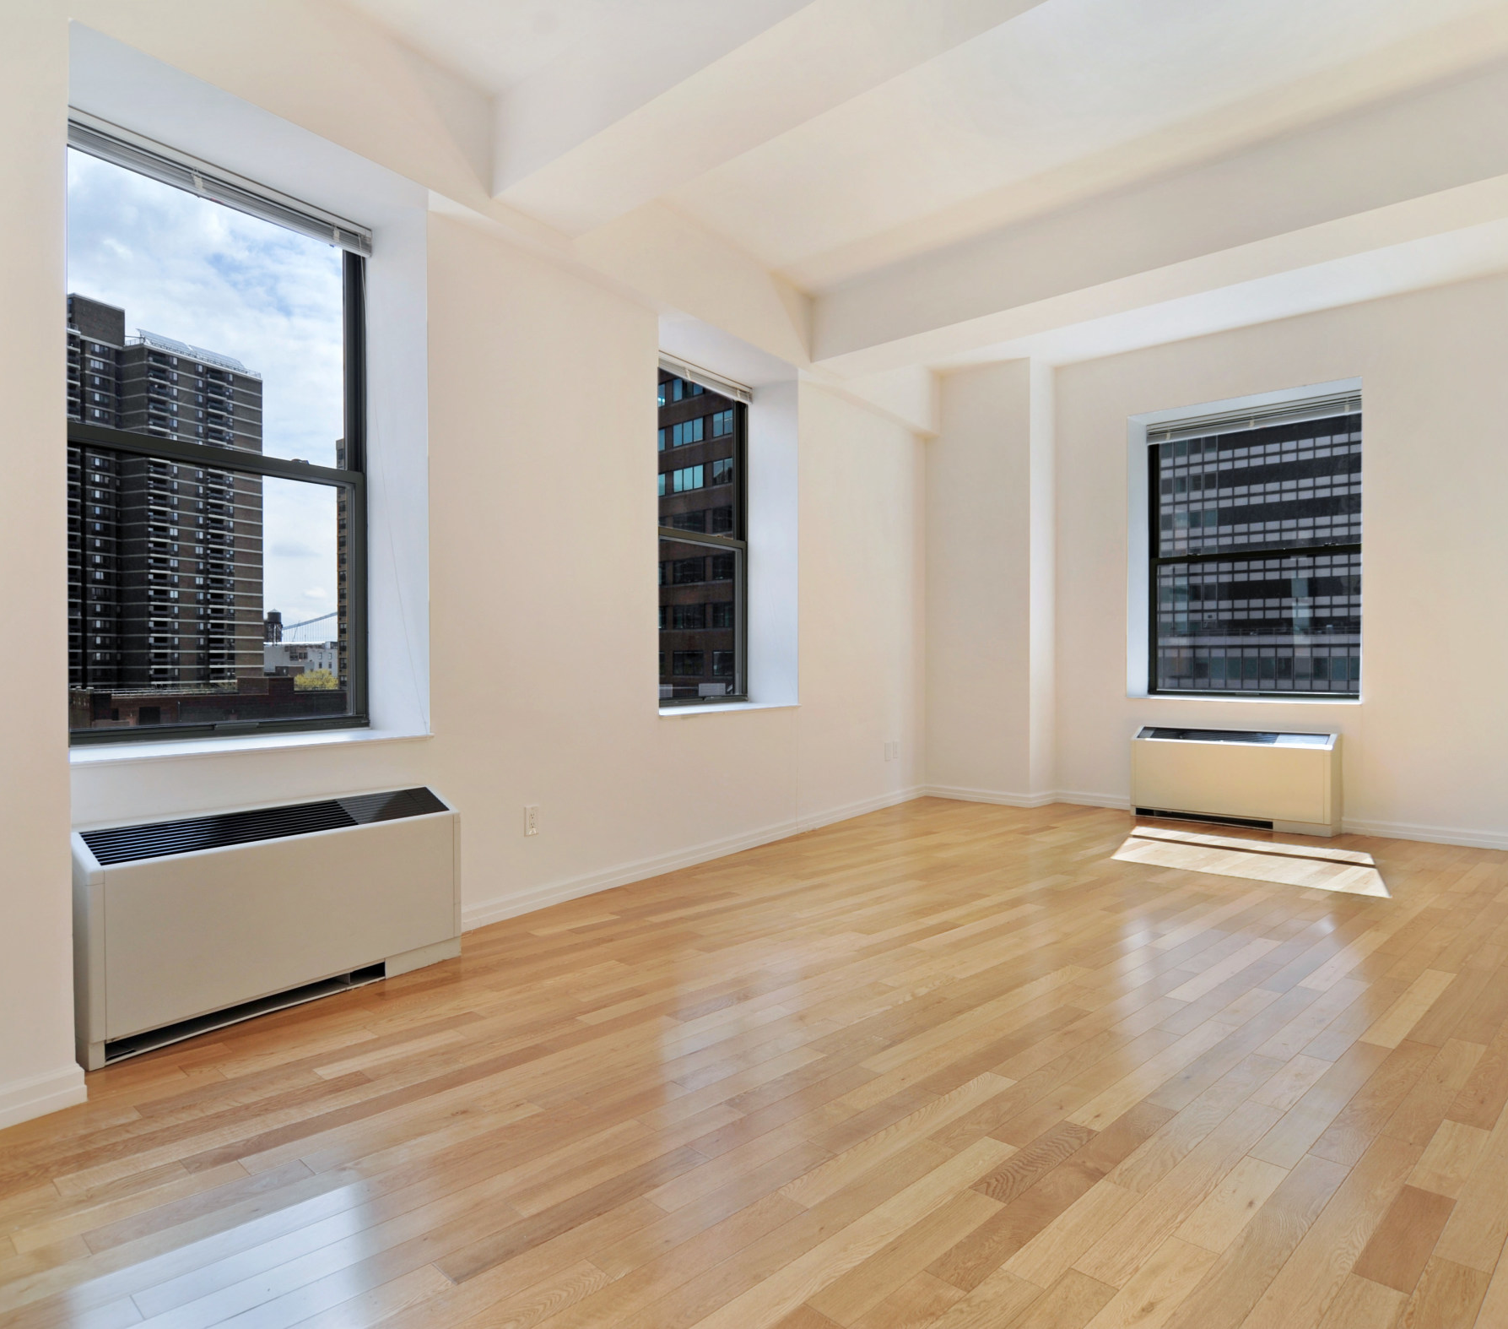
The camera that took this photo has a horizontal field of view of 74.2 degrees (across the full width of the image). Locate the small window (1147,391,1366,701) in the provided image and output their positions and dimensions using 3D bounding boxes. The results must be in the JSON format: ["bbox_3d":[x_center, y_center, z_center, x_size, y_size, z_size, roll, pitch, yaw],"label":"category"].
[{"bbox_3d":[3.244,-0.717,6.498,1.355,1.859,0.103,0,1,44],"label":"small window"}]

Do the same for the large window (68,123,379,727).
[{"bbox_3d":[-1.825,-0.691,3.351,0.103,1.875,1.169,0,0,33],"label":"large window"}]

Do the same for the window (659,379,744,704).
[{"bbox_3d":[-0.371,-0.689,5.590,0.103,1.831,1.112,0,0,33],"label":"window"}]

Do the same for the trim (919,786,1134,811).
[{"bbox_3d":[1.907,0.935,7.064,1.401,0.085,0.391,0,1,44],"label":"trim"}]

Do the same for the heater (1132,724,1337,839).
[{"bbox_3d":[2.960,0.697,6.172,1.159,0.572,0.232,0,1,44],"label":"heater"}]

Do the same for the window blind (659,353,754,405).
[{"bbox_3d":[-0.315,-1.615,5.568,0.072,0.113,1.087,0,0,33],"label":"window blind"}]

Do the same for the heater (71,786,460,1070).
[{"bbox_3d":[-1.435,0.727,3.037,0.231,0.567,1.166,0,0,33],"label":"heater"}]

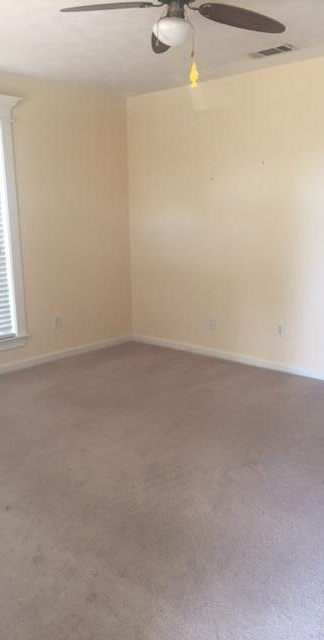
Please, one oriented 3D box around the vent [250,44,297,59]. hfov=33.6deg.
[{"bbox_3d":[0.779,-1.877,3.772,0.370,0.020,0.140,10,15,41],"label":"vent"}]

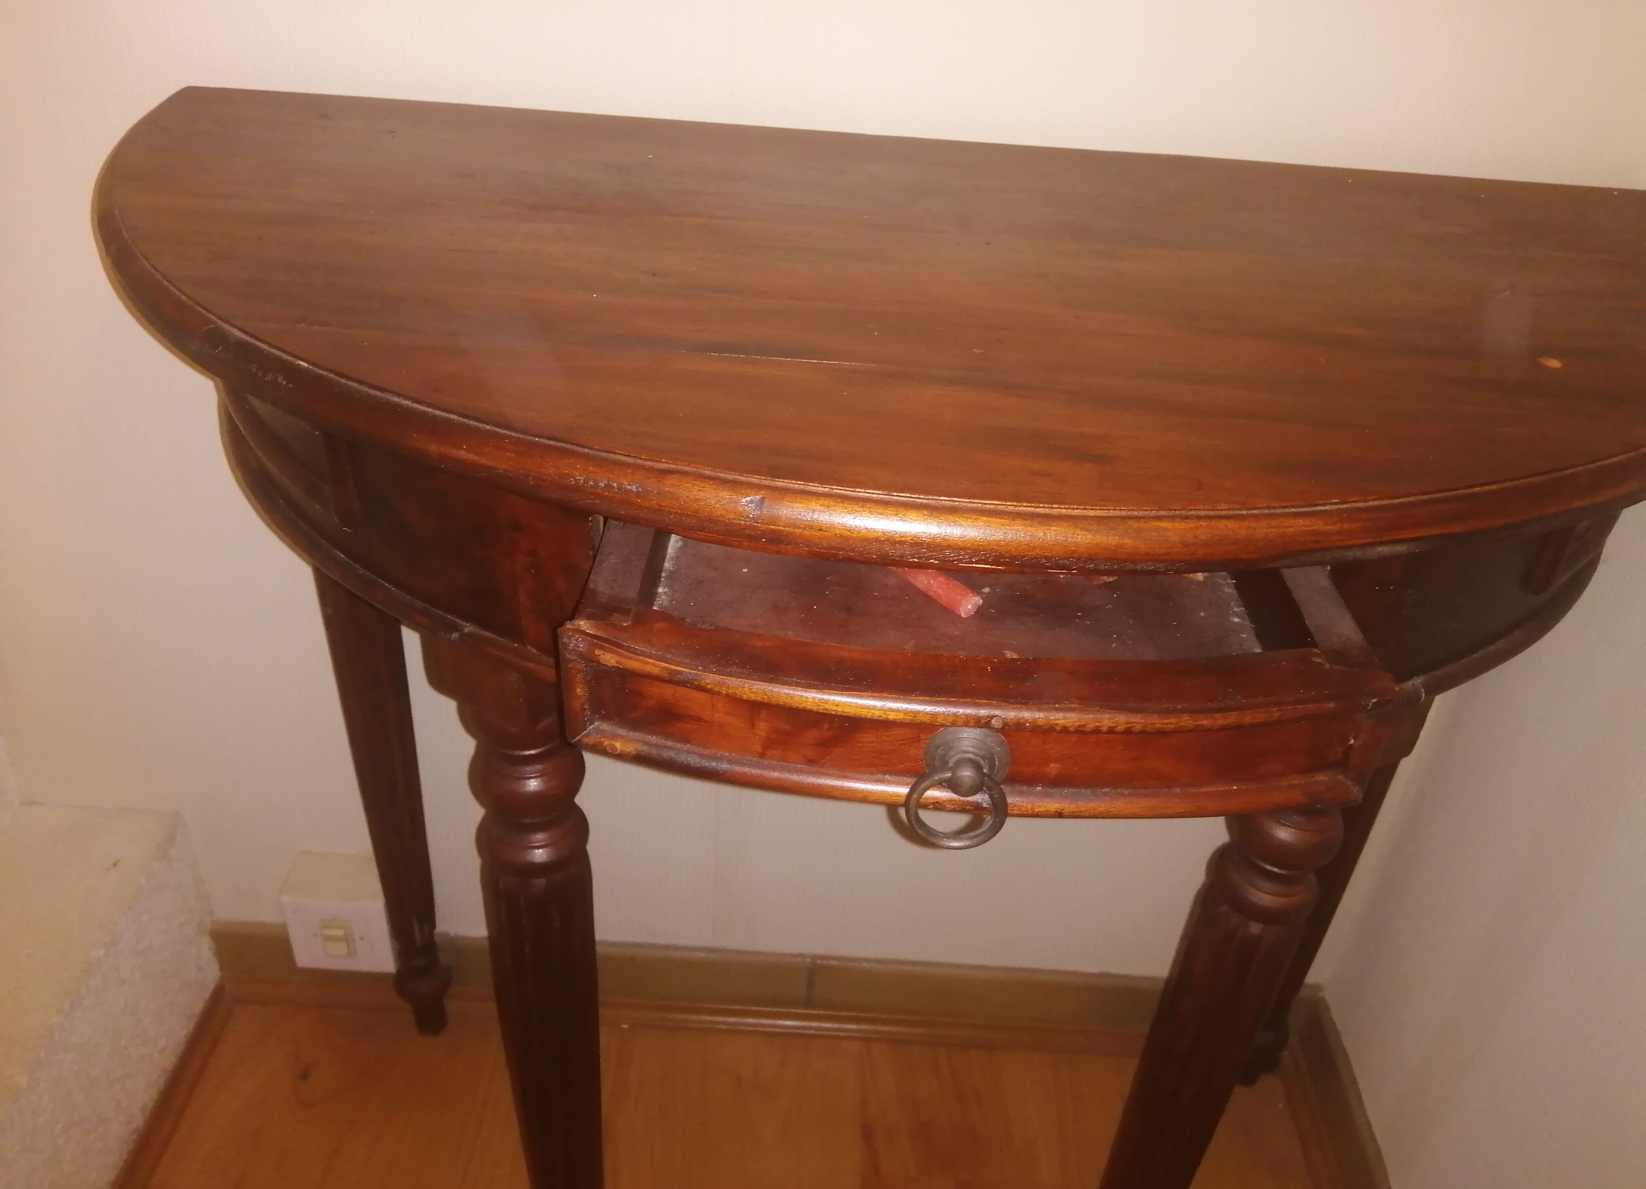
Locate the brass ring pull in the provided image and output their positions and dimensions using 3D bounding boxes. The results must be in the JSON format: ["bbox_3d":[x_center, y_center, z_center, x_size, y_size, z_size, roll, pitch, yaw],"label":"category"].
[{"bbox_3d":[0.042,0.063,0.387,0.033,0.039,0.022,4,34,-2],"label":"brass ring pull"}]

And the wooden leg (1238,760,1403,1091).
[{"bbox_3d":[0.400,0.160,0.937,0.056,0.672,0.056,4,34,-2],"label":"wooden leg"}]

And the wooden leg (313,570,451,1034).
[{"bbox_3d":[-0.325,0.113,0.917,0.056,0.672,0.056,4,34,-2],"label":"wooden leg"}]

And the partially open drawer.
[{"bbox_3d":[0.050,-0.027,0.499,0.265,0.048,0.278,4,34,-2],"label":"partially open drawer"}]

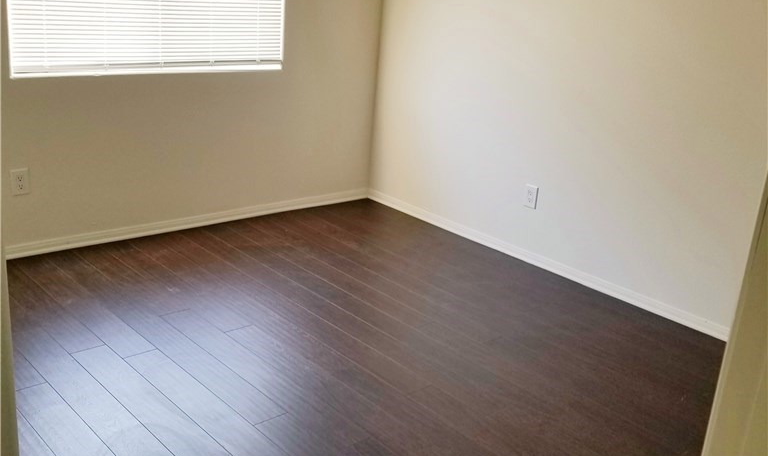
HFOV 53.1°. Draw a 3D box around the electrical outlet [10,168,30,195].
[{"bbox_3d":[-1.705,-0.216,3.612,0.080,0.122,0.012,-13,25,-41],"label":"electrical outlet"}]

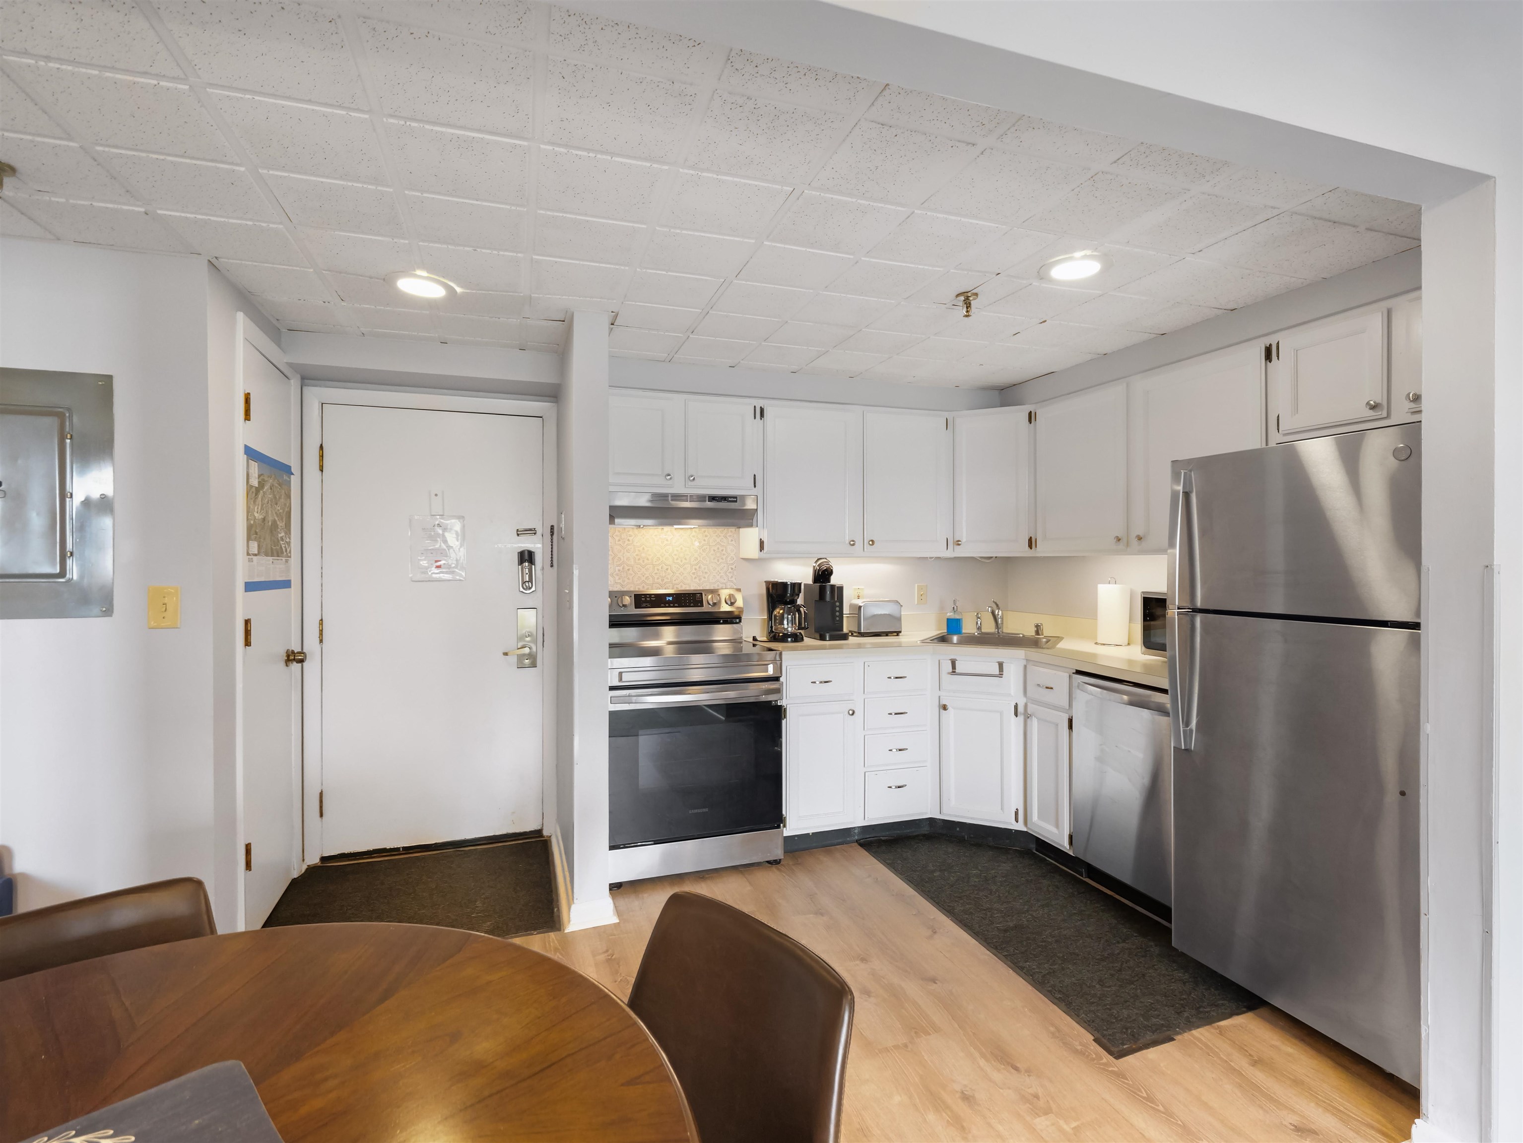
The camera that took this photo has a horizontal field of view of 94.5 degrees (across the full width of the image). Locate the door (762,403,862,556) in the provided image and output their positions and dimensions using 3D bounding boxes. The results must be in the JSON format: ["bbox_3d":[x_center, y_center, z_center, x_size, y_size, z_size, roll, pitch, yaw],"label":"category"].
[{"bbox_3d":[0.250,-0.431,3.348,0.508,0.700,0.022,0,1,-19],"label":"door"}]

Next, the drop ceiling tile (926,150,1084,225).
[{"bbox_3d":[0.585,-0.938,1.720,0.282,0.020,0.285,-1,1,-19],"label":"drop ceiling tile"}]

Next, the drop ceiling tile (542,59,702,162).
[{"bbox_3d":[-0.298,-0.932,1.435,0.282,0.017,0.278,0,1,-18],"label":"drop ceiling tile"}]

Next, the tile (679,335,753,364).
[{"bbox_3d":[-0.198,-0.963,3.029,0.290,0.020,0.290,-1,2,-19],"label":"tile"}]

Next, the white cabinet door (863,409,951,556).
[{"bbox_3d":[0.750,-0.453,3.607,0.497,0.717,0.022,0,1,-18],"label":"white cabinet door"}]

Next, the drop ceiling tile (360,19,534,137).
[{"bbox_3d":[-0.600,-0.949,1.373,0.290,0.018,0.290,0,1,-19],"label":"drop ceiling tile"}]

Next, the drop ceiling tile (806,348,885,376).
[{"bbox_3d":[0.386,-0.970,3.239,0.290,0.020,0.290,-1,2,-19],"label":"drop ceiling tile"}]

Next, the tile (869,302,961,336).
[{"bbox_3d":[0.579,-0.959,2.675,0.282,0.020,0.285,-1,1,-19],"label":"tile"}]

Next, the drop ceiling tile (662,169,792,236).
[{"bbox_3d":[-0.101,-0.940,1.814,0.282,0.017,0.278,0,1,-18],"label":"drop ceiling tile"}]

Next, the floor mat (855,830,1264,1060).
[{"bbox_3d":[1.028,1.287,2.725,0.672,0.010,1.502,-1,1,-19],"label":"floor mat"}]

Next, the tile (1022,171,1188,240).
[{"bbox_3d":[0.875,-0.942,1.821,0.282,0.020,0.285,-1,1,-19],"label":"tile"}]

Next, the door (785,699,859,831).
[{"bbox_3d":[0.268,0.866,3.154,0.326,0.561,0.022,0,0,-18],"label":"door"}]

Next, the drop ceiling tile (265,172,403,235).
[{"bbox_3d":[-1.055,-0.925,1.766,0.290,0.020,0.290,-1,2,-19],"label":"drop ceiling tile"}]

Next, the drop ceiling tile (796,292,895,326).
[{"bbox_3d":[0.294,-0.949,2.535,0.290,0.020,0.290,-1,2,-19],"label":"drop ceiling tile"}]

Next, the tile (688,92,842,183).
[{"bbox_3d":[-0.002,-0.932,1.519,0.280,0.020,0.280,0,1,-19],"label":"tile"}]

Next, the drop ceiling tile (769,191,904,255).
[{"bbox_3d":[0.191,-0.930,1.877,0.290,0.020,0.290,-1,2,-19],"label":"drop ceiling tile"}]

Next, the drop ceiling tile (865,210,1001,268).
[{"bbox_3d":[0.488,-0.944,2.002,0.282,0.020,0.285,-1,1,-19],"label":"drop ceiling tile"}]

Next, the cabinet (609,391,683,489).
[{"bbox_3d":[-0.598,-0.593,3.318,0.385,0.455,0.320,0,1,-19],"label":"cabinet"}]

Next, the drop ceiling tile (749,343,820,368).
[{"bbox_3d":[0.093,-0.964,3.133,0.282,0.017,0.278,0,1,-18],"label":"drop ceiling tile"}]

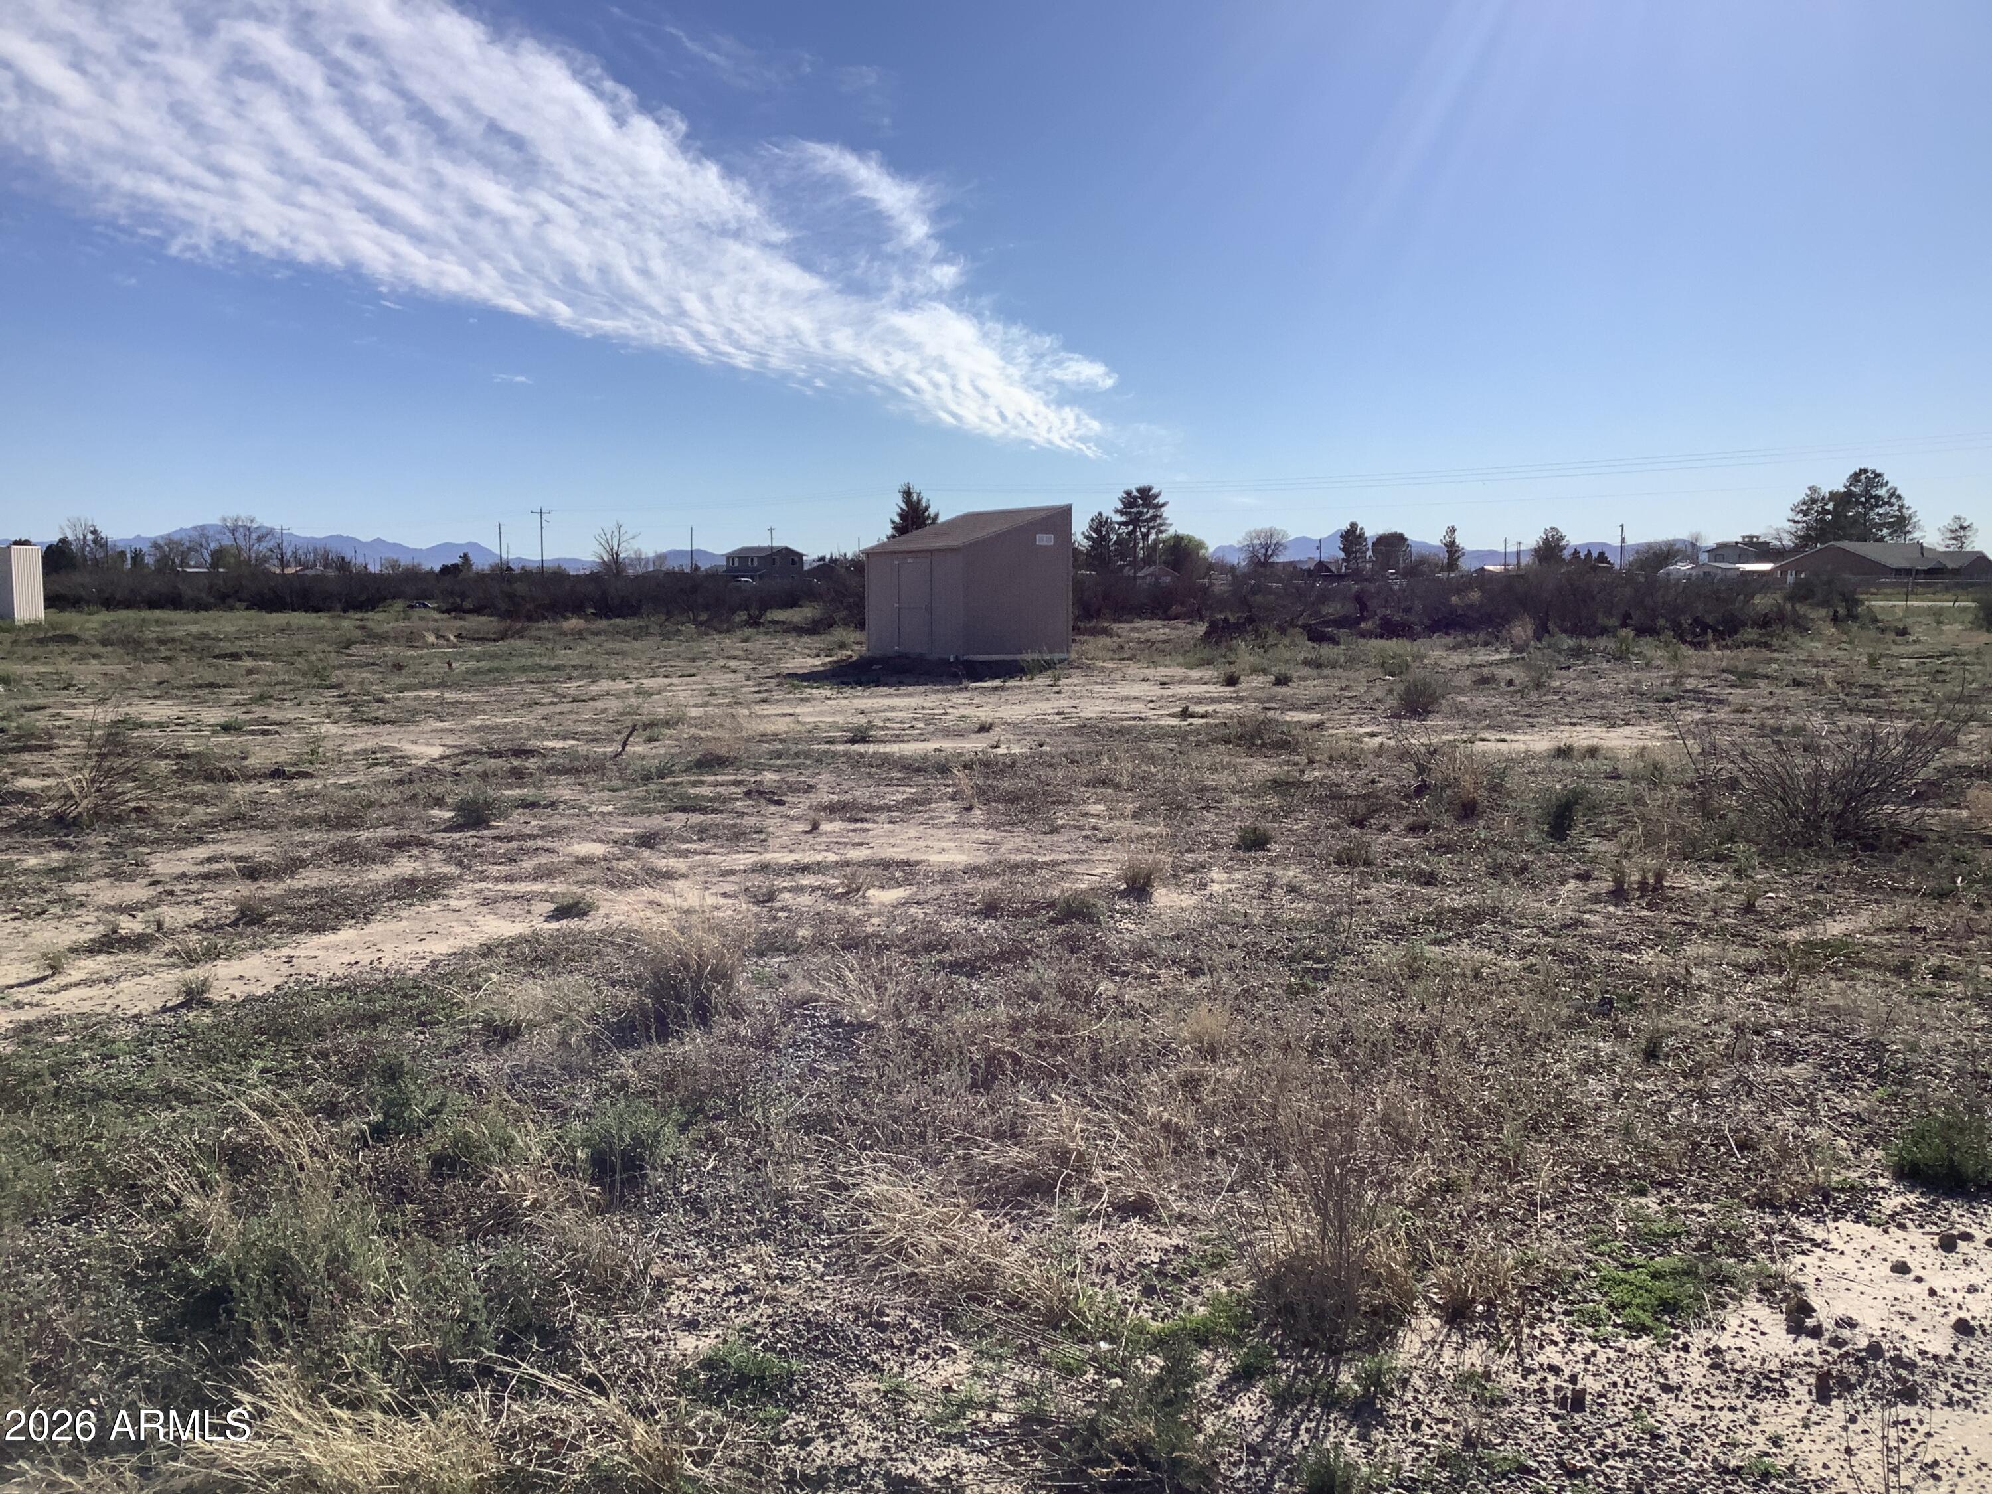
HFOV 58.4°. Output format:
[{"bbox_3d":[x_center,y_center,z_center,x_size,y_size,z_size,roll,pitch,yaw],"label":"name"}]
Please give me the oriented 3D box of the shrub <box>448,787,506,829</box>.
[{"bbox_3d":[-3.141,0.367,10.787,0.320,0.200,0.280,0,6,0],"label":"shrub"}]

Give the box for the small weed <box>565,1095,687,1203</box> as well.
[{"bbox_3d":[-0.981,1.048,4.676,0.315,0.249,0.299,-1,6,-12],"label":"small weed"}]

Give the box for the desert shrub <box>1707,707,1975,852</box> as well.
[{"bbox_3d":[4.830,0.143,10.246,1.320,0.750,1.100,0,6,0],"label":"desert shrub"}]

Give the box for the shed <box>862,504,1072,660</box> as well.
[{"bbox_3d":[-0.517,-3.114,33.024,2.493,2.750,3.232,-4,7,-37],"label":"shed"}]

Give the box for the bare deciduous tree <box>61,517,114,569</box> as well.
[{"bbox_3d":[-117.730,-25.272,230.655,6.653,8.885,6.320,-3,6,-27],"label":"bare deciduous tree"}]

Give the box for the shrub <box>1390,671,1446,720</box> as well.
[{"bbox_3d":[4.777,-0.600,20.145,0.598,0.533,0.568,1,6,13],"label":"shrub"}]

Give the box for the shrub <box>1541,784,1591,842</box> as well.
[{"bbox_3d":[3.268,0.382,10.208,0.260,0.280,0.250,0,6,0],"label":"shrub"}]

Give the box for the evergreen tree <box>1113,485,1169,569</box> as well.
[{"bbox_3d":[17.525,-25.539,215.416,6.596,12.369,6.266,0,6,5],"label":"evergreen tree"}]

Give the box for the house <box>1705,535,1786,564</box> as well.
[{"bbox_3d":[114.741,-28.776,273.501,11.500,7.800,9.500,0,6,0],"label":"house"}]

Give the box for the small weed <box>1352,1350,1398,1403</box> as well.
[{"bbox_3d":[0.699,1.152,3.287,0.080,0.075,0.070,0,6,0],"label":"small weed"}]

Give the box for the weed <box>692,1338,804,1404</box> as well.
[{"bbox_3d":[-0.462,1.157,3.319,0.195,0.060,0.160,0,6,0],"label":"weed"}]

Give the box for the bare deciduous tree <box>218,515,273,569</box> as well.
[{"bbox_3d":[-98.460,-25.634,233.618,6.900,9.200,6.500,0,6,0],"label":"bare deciduous tree"}]

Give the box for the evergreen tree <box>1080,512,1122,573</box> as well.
[{"bbox_3d":[12.720,-23.945,215.571,5.276,9.165,5.013,0,6,3],"label":"evergreen tree"}]

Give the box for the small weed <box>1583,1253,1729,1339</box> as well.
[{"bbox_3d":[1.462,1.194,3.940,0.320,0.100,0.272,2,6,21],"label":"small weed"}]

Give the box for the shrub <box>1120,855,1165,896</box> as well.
[{"bbox_3d":[0.748,0.648,9.115,0.231,0.185,0.219,0,6,5],"label":"shrub"}]

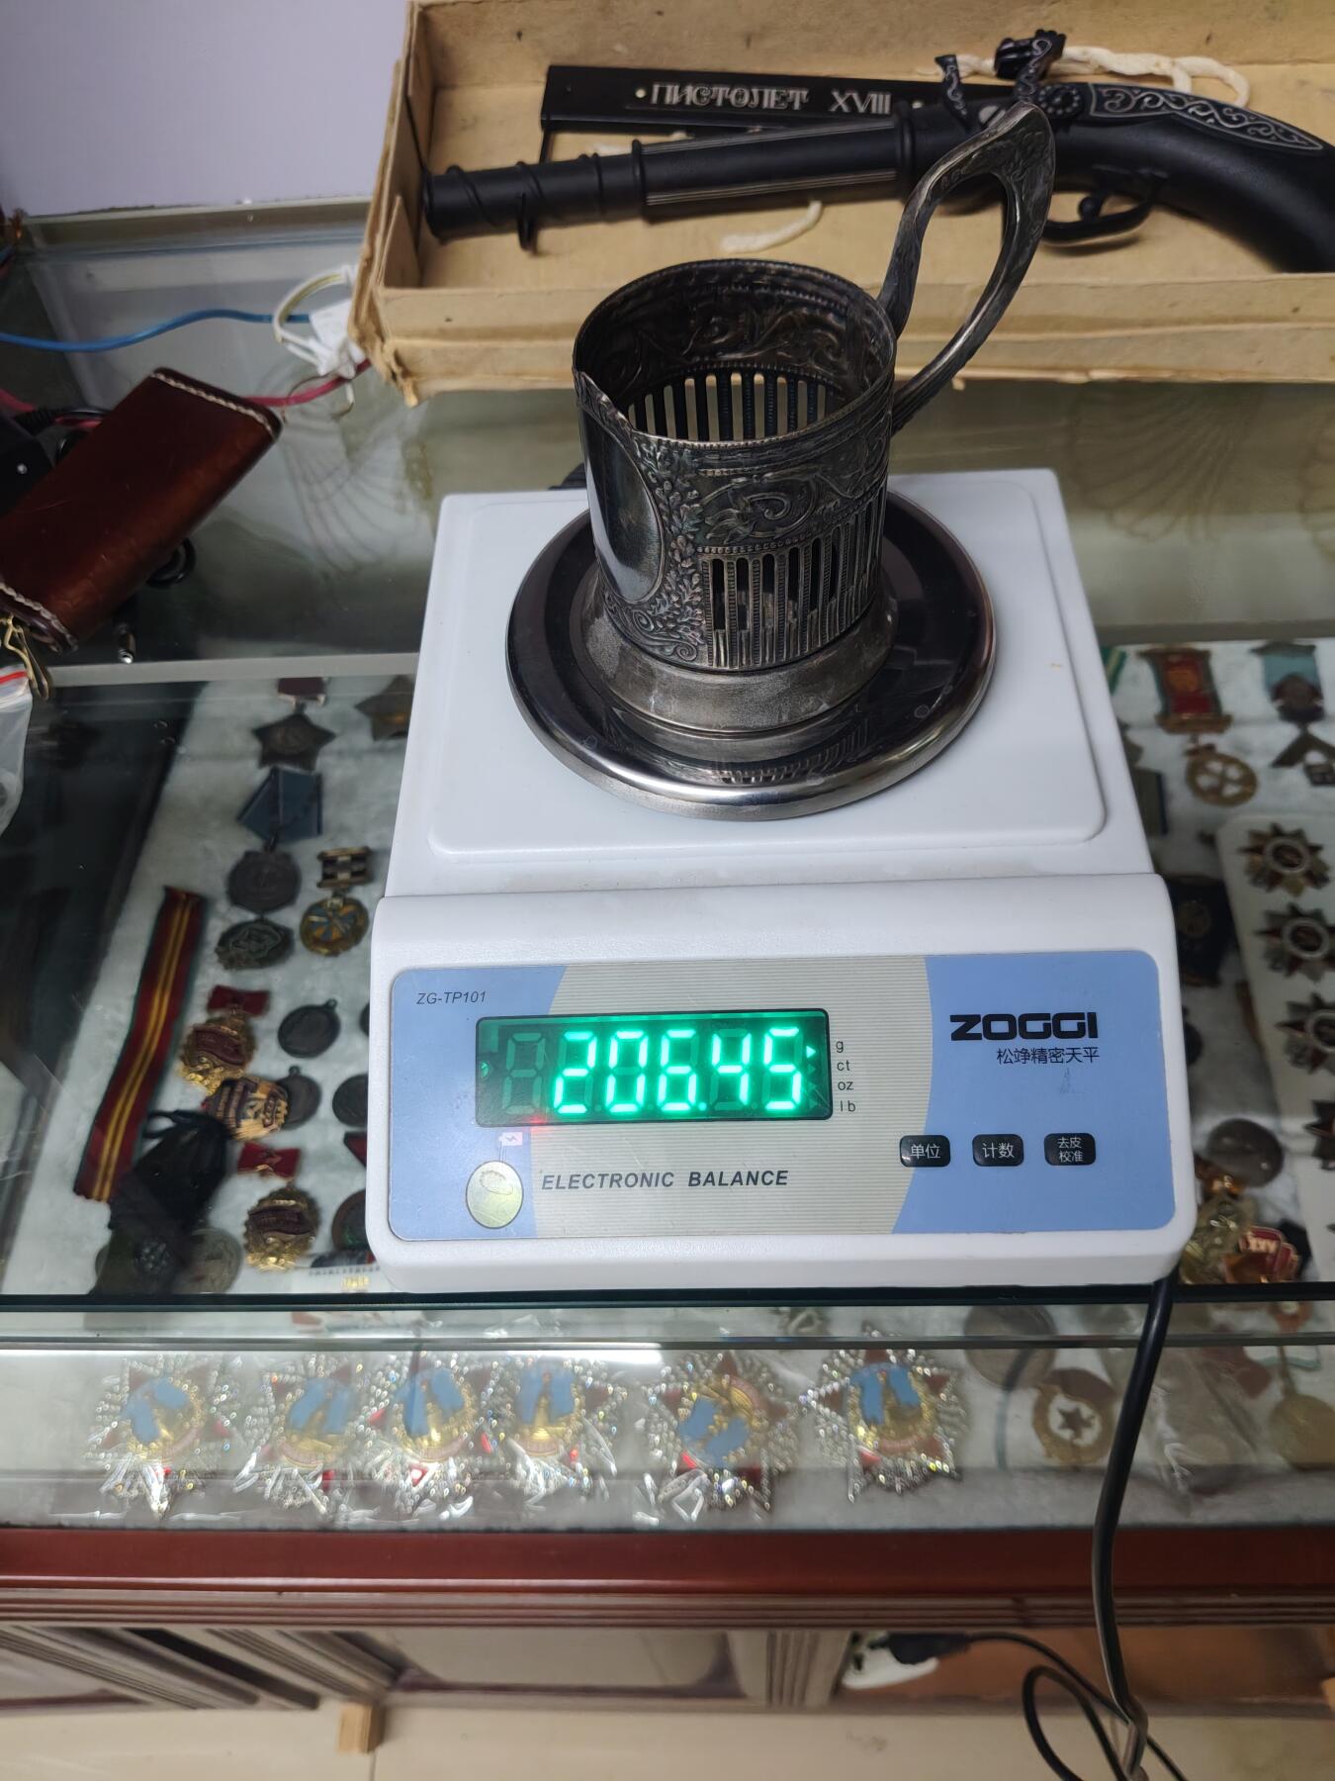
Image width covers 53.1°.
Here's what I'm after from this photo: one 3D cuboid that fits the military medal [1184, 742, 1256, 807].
[{"bbox_3d":[0.298,-0.064,0.724,0.037,0.004,0.045,-6,54,0],"label":"military medal"}]

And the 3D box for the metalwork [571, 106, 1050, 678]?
[{"bbox_3d":[0.032,-0.116,0.319,0.118,0.112,0.080,-20,56,-10],"label":"metalwork"}]

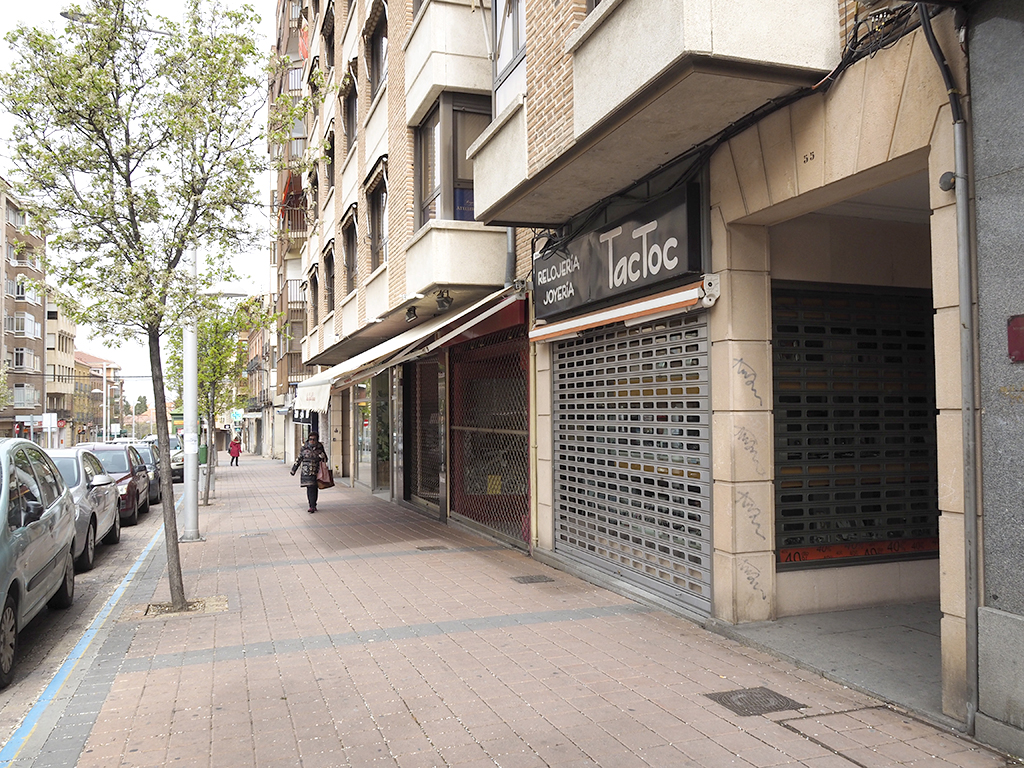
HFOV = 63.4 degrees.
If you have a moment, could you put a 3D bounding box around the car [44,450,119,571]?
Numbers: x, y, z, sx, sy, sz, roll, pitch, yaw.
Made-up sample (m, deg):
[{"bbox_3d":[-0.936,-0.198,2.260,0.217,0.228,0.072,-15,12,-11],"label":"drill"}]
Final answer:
[{"bbox_3d":[-6.391,1.592,11.022,1.780,1.460,4.300,0,-4,-19],"label":"car"}]

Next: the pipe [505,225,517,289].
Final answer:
[{"bbox_3d":[-0.012,-1.606,10.608,0.120,0.820,0.120,0,-2,-19],"label":"pipe"}]

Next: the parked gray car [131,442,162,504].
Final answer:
[{"bbox_3d":[-10.067,2.329,21.667,1.740,1.480,4.200,0,-4,-19],"label":"parked gray car"}]

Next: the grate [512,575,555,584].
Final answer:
[{"bbox_3d":[0.211,1.997,8.404,0.380,0.030,0.380,0,-4,-19],"label":"grate"}]

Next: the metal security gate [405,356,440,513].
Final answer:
[{"bbox_3d":[-1.694,0.858,15.755,0.120,2.750,2.770,0,-2,-19],"label":"metal security gate"}]

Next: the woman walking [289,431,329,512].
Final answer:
[{"bbox_3d":[-4.160,1.798,17.016,0.750,1.630,0.450,0,-2,-13],"label":"woman walking"}]

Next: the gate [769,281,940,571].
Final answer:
[{"bbox_3d":[2.739,0.316,6.479,1.650,2.200,0.100,0,-2,-19],"label":"gate"}]

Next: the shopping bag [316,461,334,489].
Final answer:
[{"bbox_3d":[-3.820,1.854,16.966,0.340,0.550,0.200,0,-2,-13],"label":"shopping bag"}]

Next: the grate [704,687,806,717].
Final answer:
[{"bbox_3d":[1.309,1.726,4.480,0.400,0.030,0.400,0,-4,-19],"label":"grate"}]

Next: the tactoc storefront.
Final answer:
[{"bbox_3d":[0.842,0.166,8.103,0.320,3.350,3.820,0,-2,-19],"label":"tactoc storefront"}]

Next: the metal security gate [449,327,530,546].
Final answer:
[{"bbox_3d":[-0.411,0.694,12.008,0.120,2.770,3.920,0,-2,-19],"label":"metal security gate"}]

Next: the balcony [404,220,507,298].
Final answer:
[{"bbox_3d":[-0.817,-1.668,11.571,1.000,0.830,1.750,0,-2,-19],"label":"balcony"}]

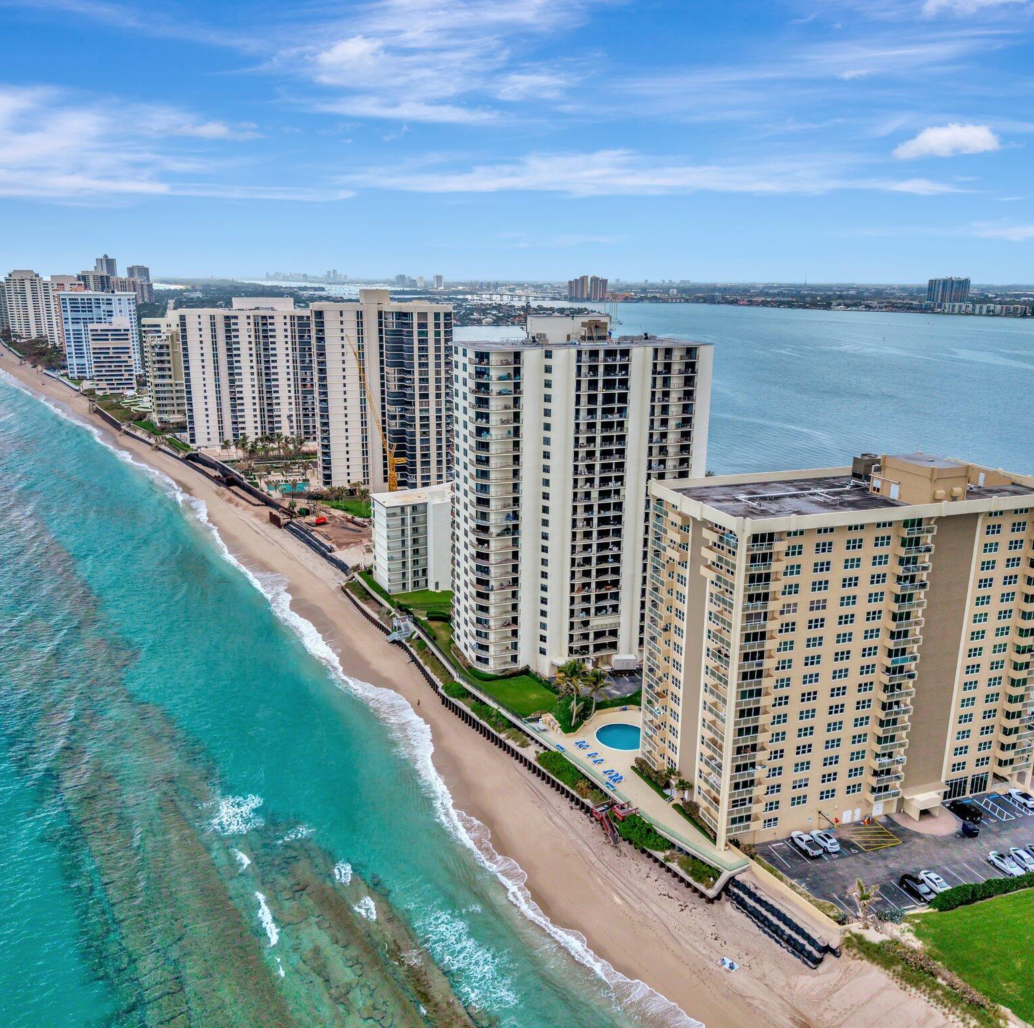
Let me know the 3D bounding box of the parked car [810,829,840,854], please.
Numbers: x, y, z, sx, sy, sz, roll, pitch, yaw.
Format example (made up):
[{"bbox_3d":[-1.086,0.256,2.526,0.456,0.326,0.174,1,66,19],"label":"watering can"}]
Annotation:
[{"bbox_3d":[42.979,45.403,132.218,1.900,1.670,4.720,-4,15,-19],"label":"parked car"}]

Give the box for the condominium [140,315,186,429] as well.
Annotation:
[{"bbox_3d":[-172.345,-73.541,483.116,31.000,58.000,27.000,-4,15,-19],"label":"condominium"}]

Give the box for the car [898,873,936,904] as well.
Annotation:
[{"bbox_3d":[51.606,48.074,122.253,1.860,1.470,4.850,-4,15,-19],"label":"car"}]

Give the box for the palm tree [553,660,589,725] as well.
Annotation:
[{"bbox_3d":[9.723,31.901,167.041,6.000,11.500,6.000,1,14,0],"label":"palm tree"}]

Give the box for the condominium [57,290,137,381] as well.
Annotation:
[{"bbox_3d":[-311.938,-135.032,715.703,48.500,63.000,24.000,-4,15,-17],"label":"condominium"}]

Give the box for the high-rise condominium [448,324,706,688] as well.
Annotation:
[{"bbox_3d":[11.917,-4.238,190.695,48.500,69.000,23.500,-4,15,-19],"label":"high-rise condominium"}]

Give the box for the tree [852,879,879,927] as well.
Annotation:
[{"bbox_3d":[43.199,48.306,117.830,3.100,5.100,3.100,1,14,0],"label":"tree"}]

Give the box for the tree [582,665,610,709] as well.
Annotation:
[{"bbox_3d":[14.019,31.944,172.414,5.000,8.900,5.000,1,14,0],"label":"tree"}]

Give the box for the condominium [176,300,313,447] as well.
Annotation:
[{"bbox_3d":[-121.456,-67.728,448.979,68.000,66.000,27.000,-4,15,-17],"label":"condominium"}]

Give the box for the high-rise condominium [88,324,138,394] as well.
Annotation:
[{"bbox_3d":[-262.610,-102.804,621.404,25.500,46.000,23.000,-4,15,-18],"label":"high-rise condominium"}]

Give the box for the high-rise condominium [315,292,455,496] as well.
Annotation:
[{"bbox_3d":[-50.060,-45.562,348.555,49.000,71.400,25.000,-4,15,-19],"label":"high-rise condominium"}]

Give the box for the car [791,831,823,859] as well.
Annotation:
[{"bbox_3d":[40.620,46.197,133.160,1.870,1.730,5.050,-4,15,-18],"label":"car"}]

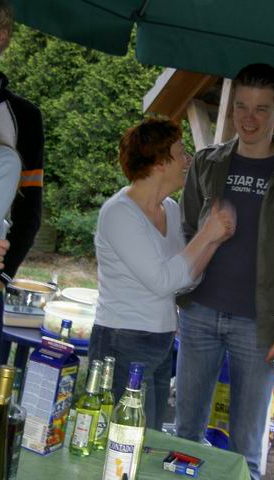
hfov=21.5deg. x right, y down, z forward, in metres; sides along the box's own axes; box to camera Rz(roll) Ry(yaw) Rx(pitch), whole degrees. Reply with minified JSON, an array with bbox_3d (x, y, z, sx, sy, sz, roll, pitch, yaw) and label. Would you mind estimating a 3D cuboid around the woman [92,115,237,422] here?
[{"bbox_3d":[0.012,0.404,2.380,0.460,1.630,0.460,12,5,38],"label":"woman"}]

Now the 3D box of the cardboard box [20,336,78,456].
[{"bbox_3d":[-0.213,0.384,1.776,0.081,0.262,0.081,11,5,27],"label":"cardboard box"}]

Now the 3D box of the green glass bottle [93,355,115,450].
[{"bbox_3d":[-0.072,0.417,1.841,0.061,0.230,0.061,9,4,0],"label":"green glass bottle"}]

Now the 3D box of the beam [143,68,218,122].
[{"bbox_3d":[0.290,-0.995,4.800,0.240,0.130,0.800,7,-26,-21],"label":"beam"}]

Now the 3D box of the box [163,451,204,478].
[{"bbox_3d":[0.114,0.557,1.789,0.084,0.020,0.066,10,4,11],"label":"box"}]

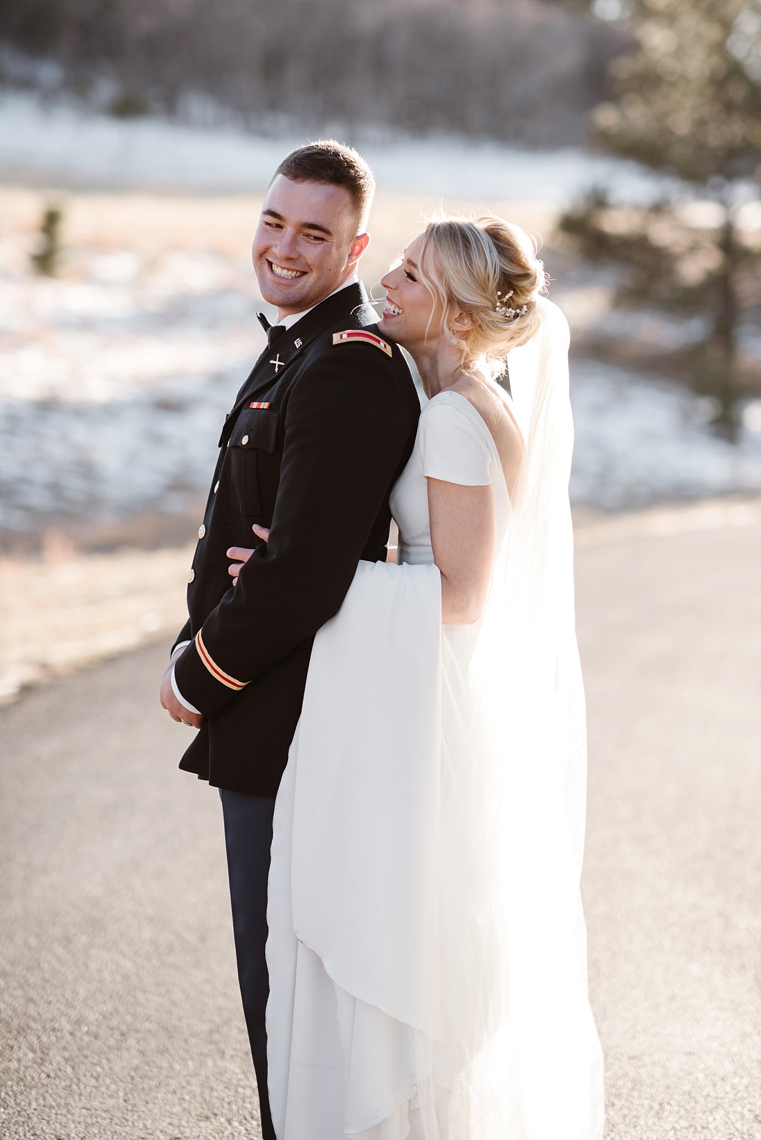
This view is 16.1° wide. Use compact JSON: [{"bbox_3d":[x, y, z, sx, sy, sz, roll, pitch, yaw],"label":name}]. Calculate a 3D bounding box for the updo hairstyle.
[{"bbox_3d":[0.151,-0.409,4.020,0.195,0.235,0.190,9,5,-2],"label":"updo hairstyle"}]

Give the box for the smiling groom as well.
[{"bbox_3d":[-0.147,0.266,4.130,0.410,1.830,0.530,-2,5,-22],"label":"smiling groom"}]

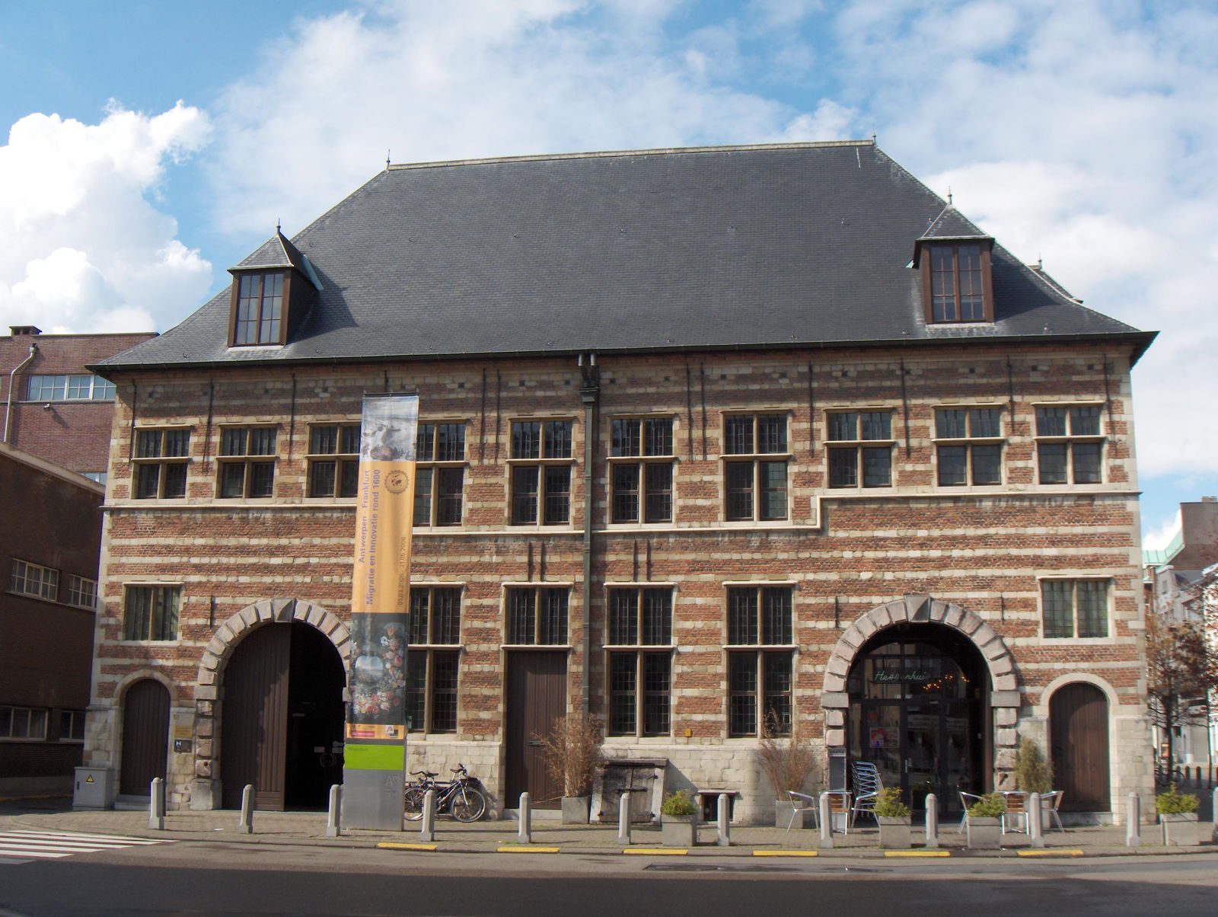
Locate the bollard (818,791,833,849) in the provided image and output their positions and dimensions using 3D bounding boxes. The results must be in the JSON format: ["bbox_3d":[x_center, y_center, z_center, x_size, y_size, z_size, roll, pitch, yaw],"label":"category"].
[{"bbox_3d":[3.402,5.650,21.450,0.185,0.830,0.185,-1,-11,9],"label":"bollard"}]

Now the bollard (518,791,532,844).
[{"bbox_3d":[-1.388,5.934,22.700,0.190,0.840,0.190,-1,-11,10],"label":"bollard"}]

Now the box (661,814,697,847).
[{"bbox_3d":[1.148,6.042,22.400,0.530,0.510,0.530,-1,-11,10],"label":"box"}]

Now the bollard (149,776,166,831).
[{"bbox_3d":[-7.833,5.977,23.800,0.200,0.870,0.200,-1,-11,10],"label":"bollard"}]

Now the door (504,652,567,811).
[{"bbox_3d":[-1.395,5.210,26.430,1.180,2.930,0.100,-1,-11,9],"label":"door"}]

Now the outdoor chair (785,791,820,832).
[{"bbox_3d":[3.473,6.357,24.700,0.570,0.730,0.550,0,-11,1],"label":"outdoor chair"}]

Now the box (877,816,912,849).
[{"bbox_3d":[4.404,5.761,21.196,0.480,0.480,0.480,-1,-11,9],"label":"box"}]

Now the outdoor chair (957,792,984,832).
[{"bbox_3d":[6.506,6.288,24.400,0.570,0.730,0.550,-1,-11,6],"label":"outdoor chair"}]

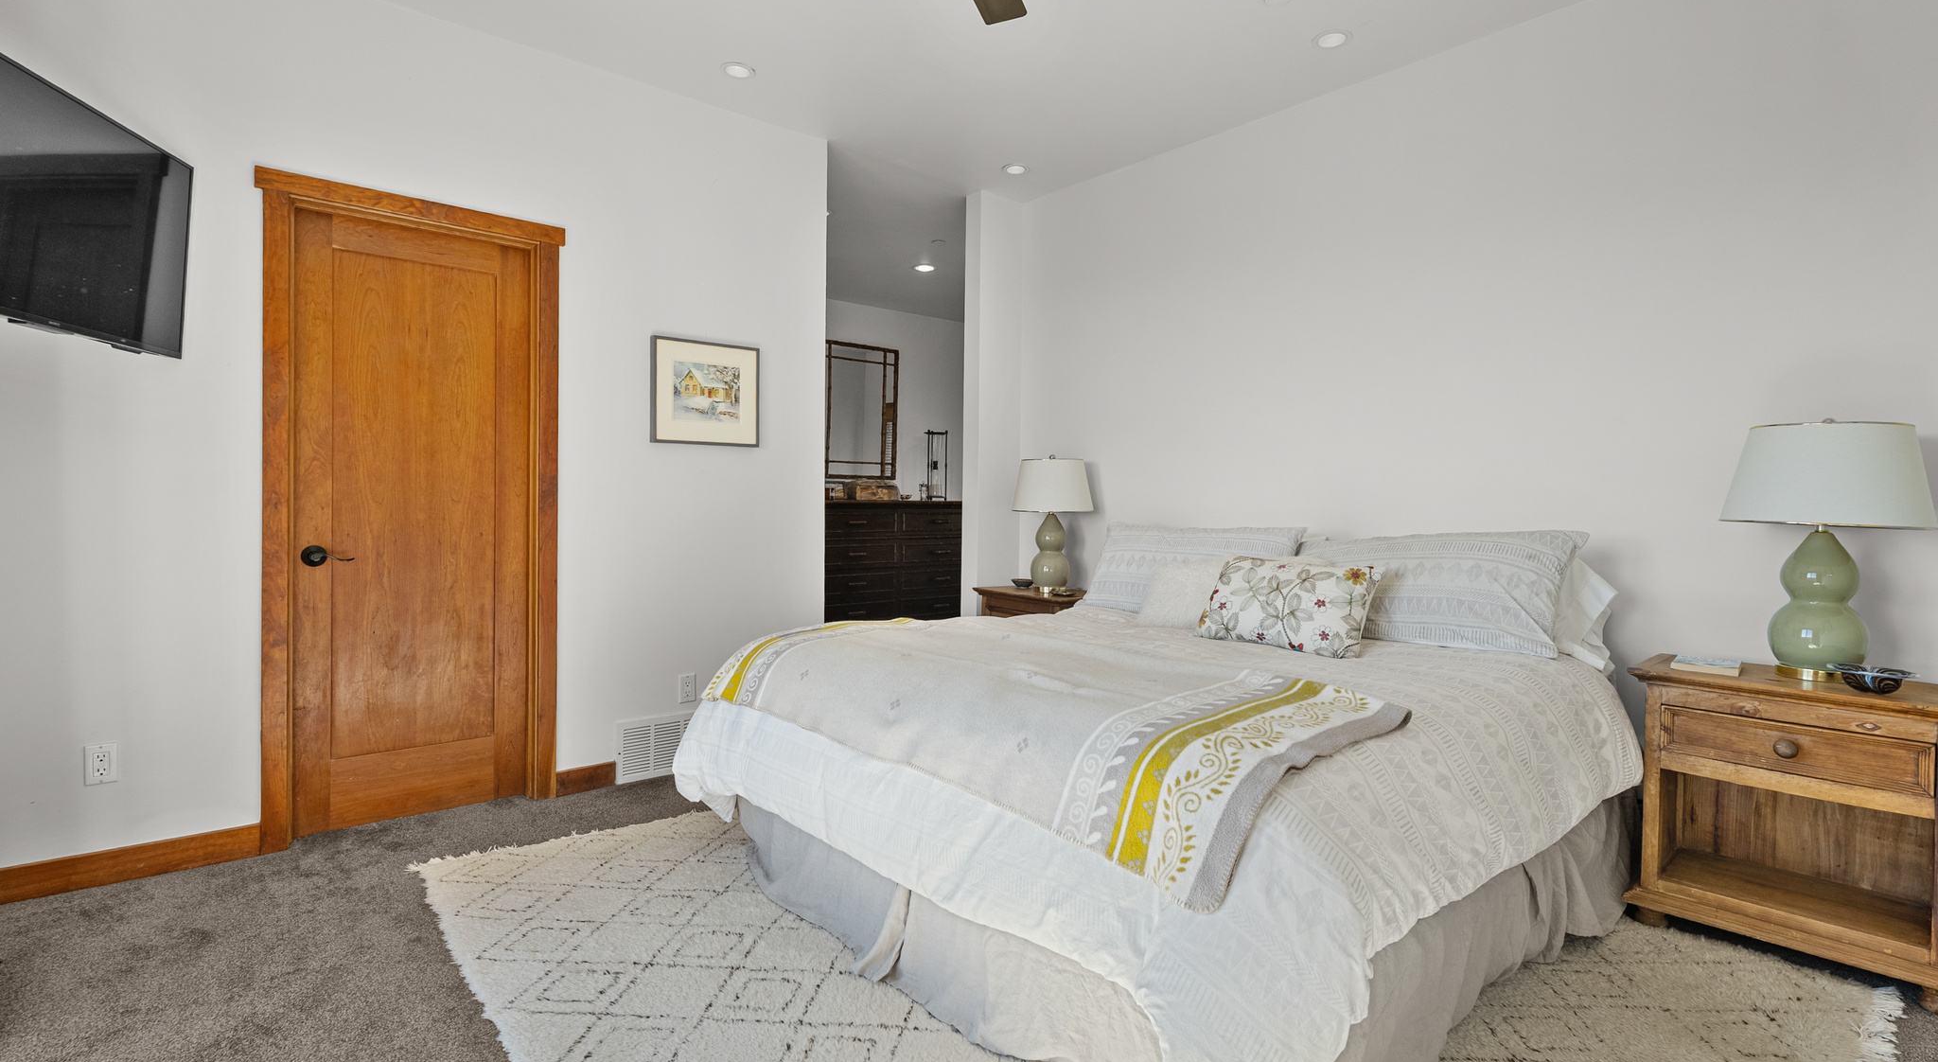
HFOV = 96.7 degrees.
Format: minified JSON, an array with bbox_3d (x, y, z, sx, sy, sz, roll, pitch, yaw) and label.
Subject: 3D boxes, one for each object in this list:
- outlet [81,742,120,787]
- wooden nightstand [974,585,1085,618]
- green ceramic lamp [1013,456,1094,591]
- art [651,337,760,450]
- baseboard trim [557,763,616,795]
[{"bbox_3d":[-2.491,0.670,2.475,0.070,0.114,0.010,0,2,-40],"label":"outlet"},{"bbox_3d":[0.352,0.655,4.259,0.390,0.705,0.625,0,2,-42],"label":"wooden nightstand"},{"bbox_3d":[0.407,-0.034,4.224,0.396,0.668,0.396,1,1,0],"label":"green ceramic lamp"},{"bbox_3d":[-1.084,-0.567,3.583,0.453,0.420,0.030,0,2,-40],"label":"art"},{"bbox_3d":[-1.476,0.955,3.321,0.217,0.095,0.016,0,2,-40],"label":"baseboard trim"}]

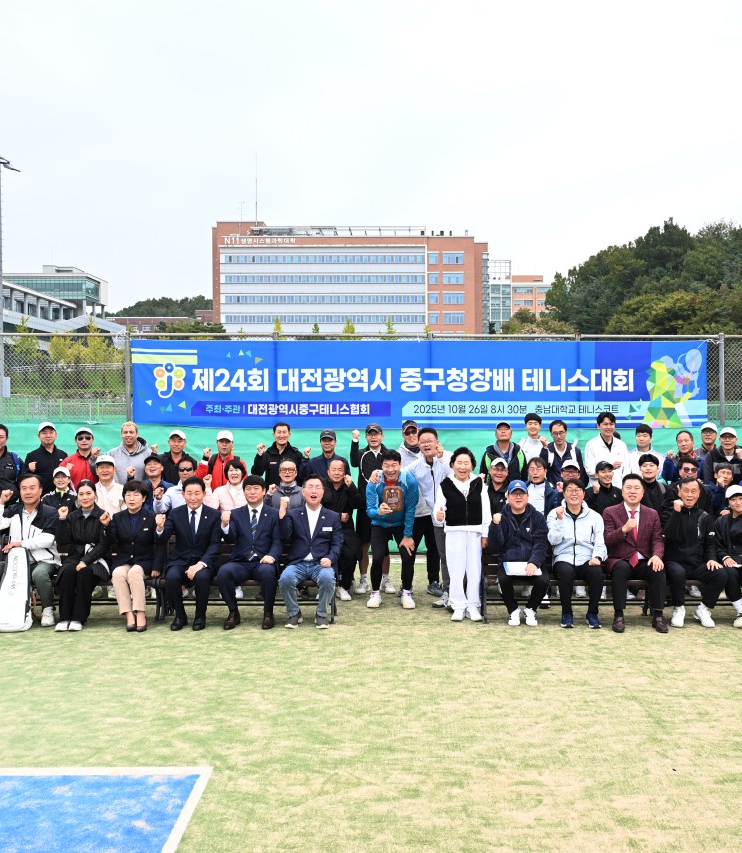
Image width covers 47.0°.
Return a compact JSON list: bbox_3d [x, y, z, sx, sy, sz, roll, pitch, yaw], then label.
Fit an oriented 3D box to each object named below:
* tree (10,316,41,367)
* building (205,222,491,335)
[{"bbox_3d":[-44.300,-10.700,109.000,3.800,6.900,3.800,0,0,0],"label":"tree"},{"bbox_3d":[-3.800,-25.300,172.000,54.000,28.000,21.000,0,0,-1],"label":"building"}]

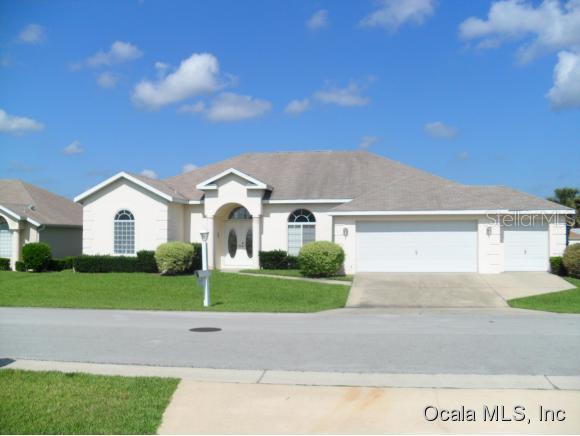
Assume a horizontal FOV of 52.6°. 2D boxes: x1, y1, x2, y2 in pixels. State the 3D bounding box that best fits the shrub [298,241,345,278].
[{"bbox_3d":[1.218,1.601,22.700,1.779,1.439,1.700,0,-1,5],"label":"shrub"}]

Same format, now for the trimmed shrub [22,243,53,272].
[{"bbox_3d":[-12.606,1.984,29.300,1.448,1.473,1.450,0,-1,5],"label":"trimmed shrub"}]

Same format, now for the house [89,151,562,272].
[{"bbox_3d":[1.594,-0.628,30.293,20.050,6.000,13.600,0,-1,5],"label":"house"}]

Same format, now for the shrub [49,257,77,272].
[{"bbox_3d":[-11.217,2.298,29.000,1.433,0.741,1.100,0,-1,5],"label":"shrub"}]

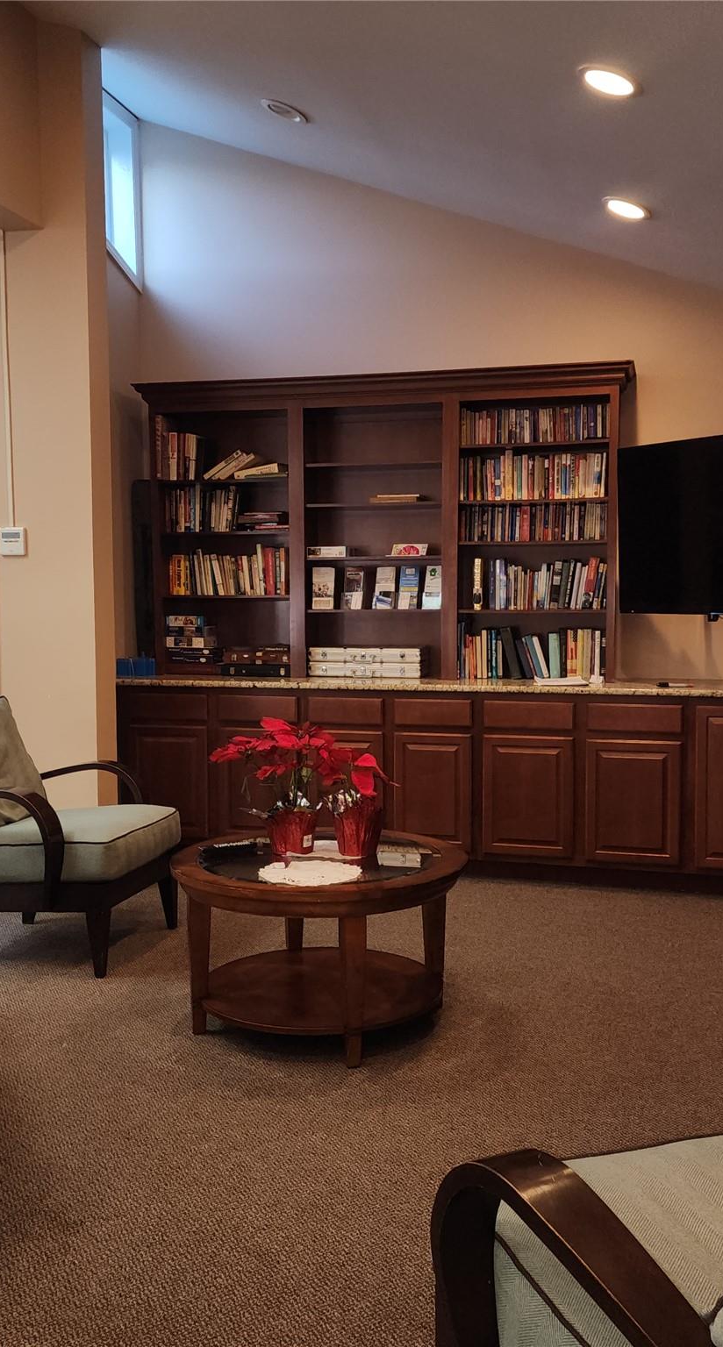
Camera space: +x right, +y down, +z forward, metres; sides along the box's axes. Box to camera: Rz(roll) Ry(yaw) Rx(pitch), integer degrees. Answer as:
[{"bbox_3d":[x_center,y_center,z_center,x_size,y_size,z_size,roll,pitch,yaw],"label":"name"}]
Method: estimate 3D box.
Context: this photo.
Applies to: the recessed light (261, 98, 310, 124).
[{"bbox_3d":[-0.334,-2.447,5.190,0.200,0.030,0.200,22,9,13],"label":"recessed light"}]

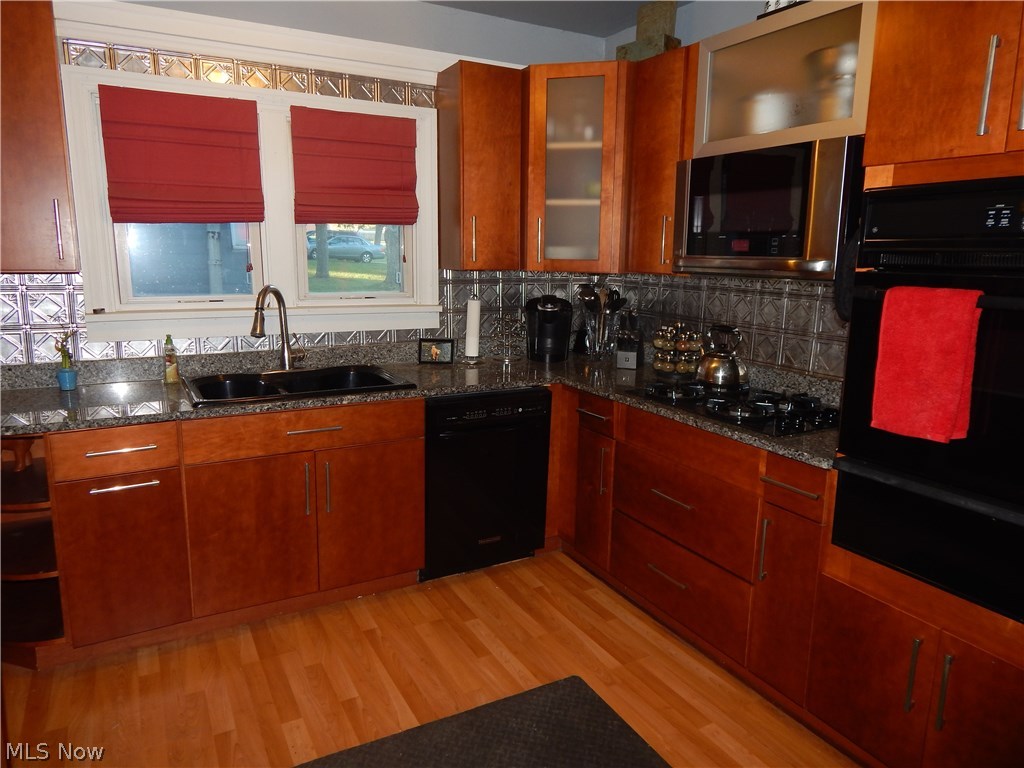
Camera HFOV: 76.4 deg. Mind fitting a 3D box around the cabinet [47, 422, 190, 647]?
[{"bbox_3d":[-1.488,0.466,2.514,0.385,0.773,0.620,-5,12,-28],"label":"cabinet"}]

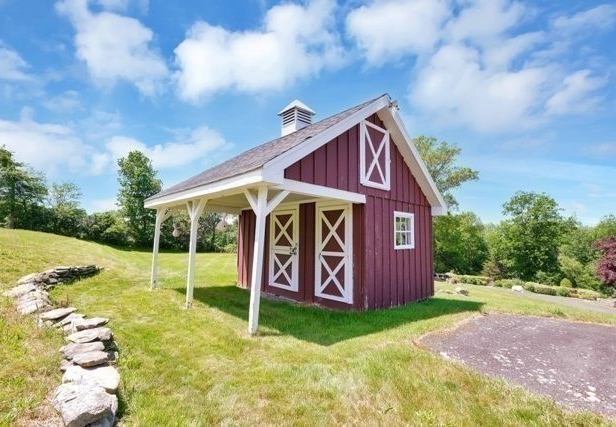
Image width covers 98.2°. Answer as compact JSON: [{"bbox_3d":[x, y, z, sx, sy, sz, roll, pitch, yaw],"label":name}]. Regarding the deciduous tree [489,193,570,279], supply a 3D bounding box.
[{"bbox_3d":[15.709,1.639,19.000,5.200,6.700,5.200,-3,-5,39],"label":"deciduous tree"}]

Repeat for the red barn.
[{"bbox_3d":[-0.294,-0.480,7.147,5.870,5.220,5.460,4,-6,-44],"label":"red barn"}]

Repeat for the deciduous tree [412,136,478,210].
[{"bbox_3d":[9.336,-0.750,20.000,6.600,10.200,6.600,-1,-4,25],"label":"deciduous tree"}]

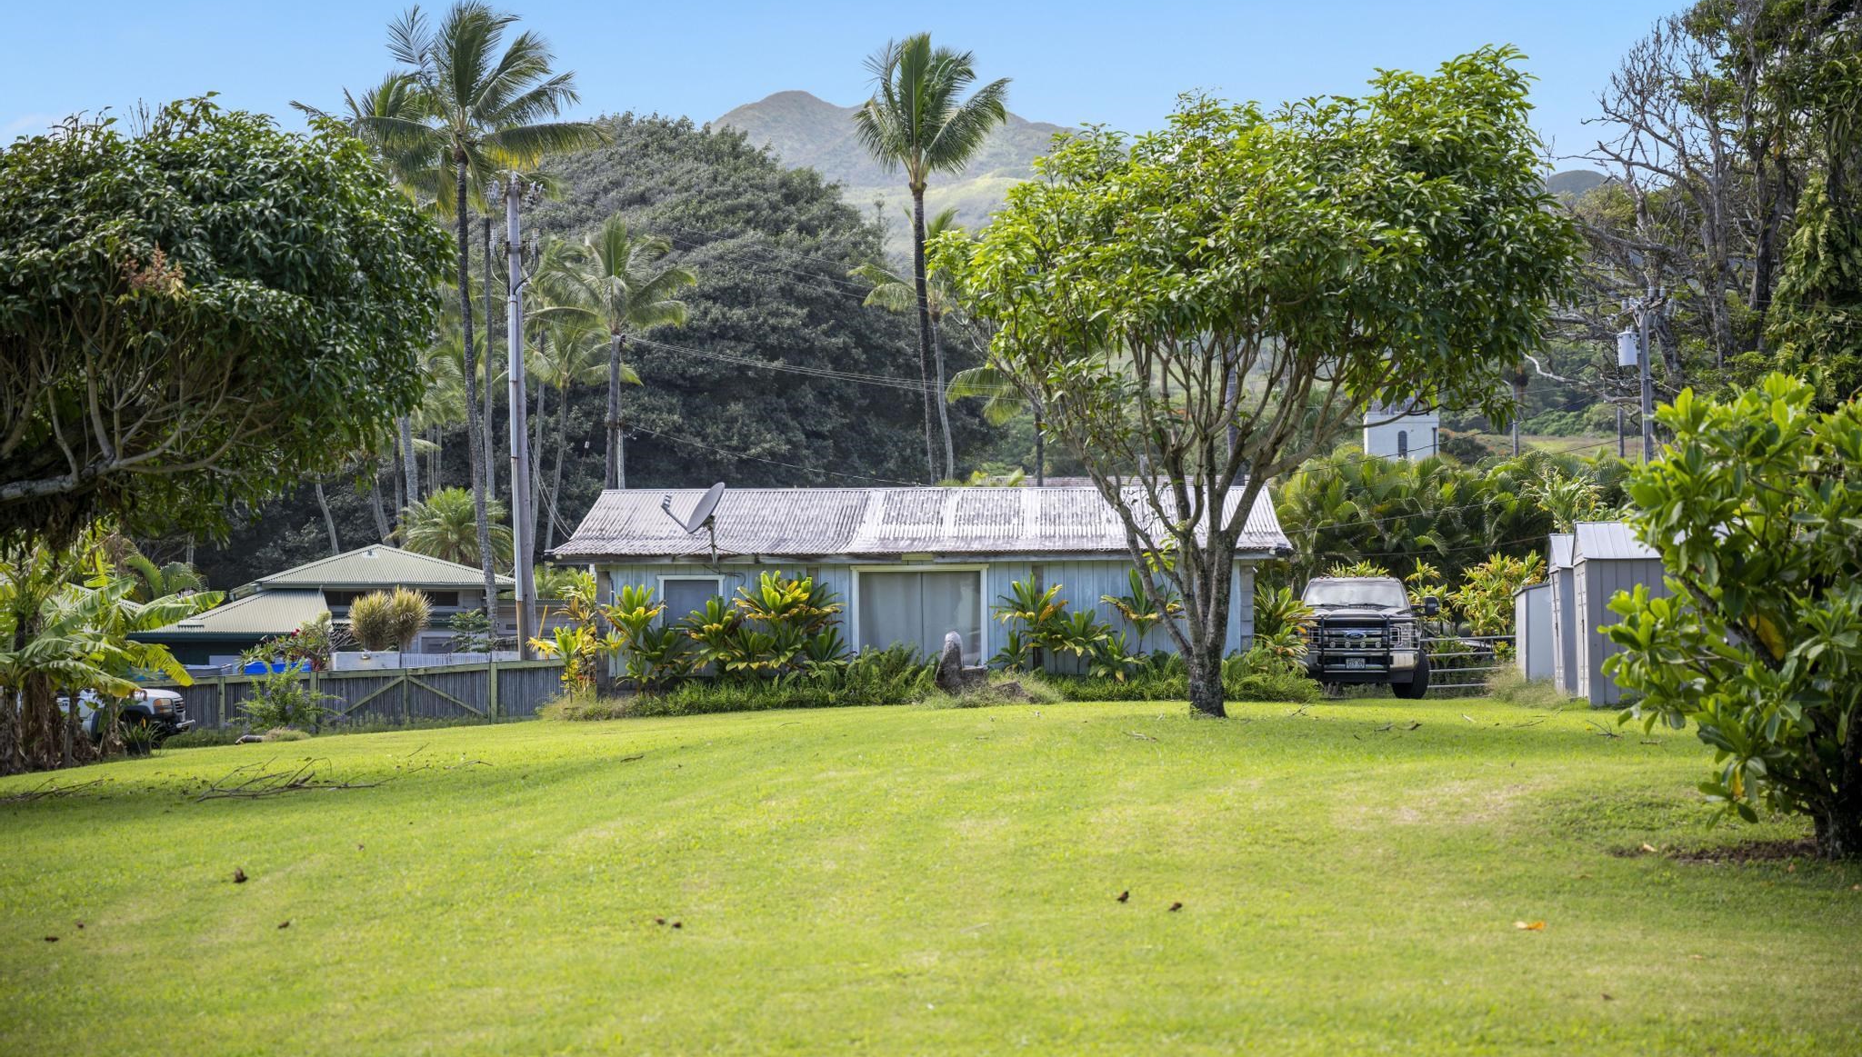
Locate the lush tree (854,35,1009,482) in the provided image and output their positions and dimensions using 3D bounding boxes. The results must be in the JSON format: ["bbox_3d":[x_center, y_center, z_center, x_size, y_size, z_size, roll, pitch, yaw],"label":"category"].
[{"bbox_3d":[0.066,-5.302,109.000,4.800,18.800,4.800,0,-2,0],"label":"lush tree"}]

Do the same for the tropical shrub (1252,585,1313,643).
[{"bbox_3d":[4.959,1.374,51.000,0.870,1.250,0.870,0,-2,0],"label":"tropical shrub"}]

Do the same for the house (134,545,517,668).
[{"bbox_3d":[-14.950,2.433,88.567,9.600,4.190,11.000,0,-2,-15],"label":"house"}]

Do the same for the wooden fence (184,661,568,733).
[{"bbox_3d":[-10.871,3.250,70.000,7.600,1.350,0.160,0,-2,0],"label":"wooden fence"}]

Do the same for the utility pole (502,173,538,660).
[{"bbox_3d":[-7.974,-1.570,71.000,0.420,10.800,0.420,-2,-2,0],"label":"utility pole"}]

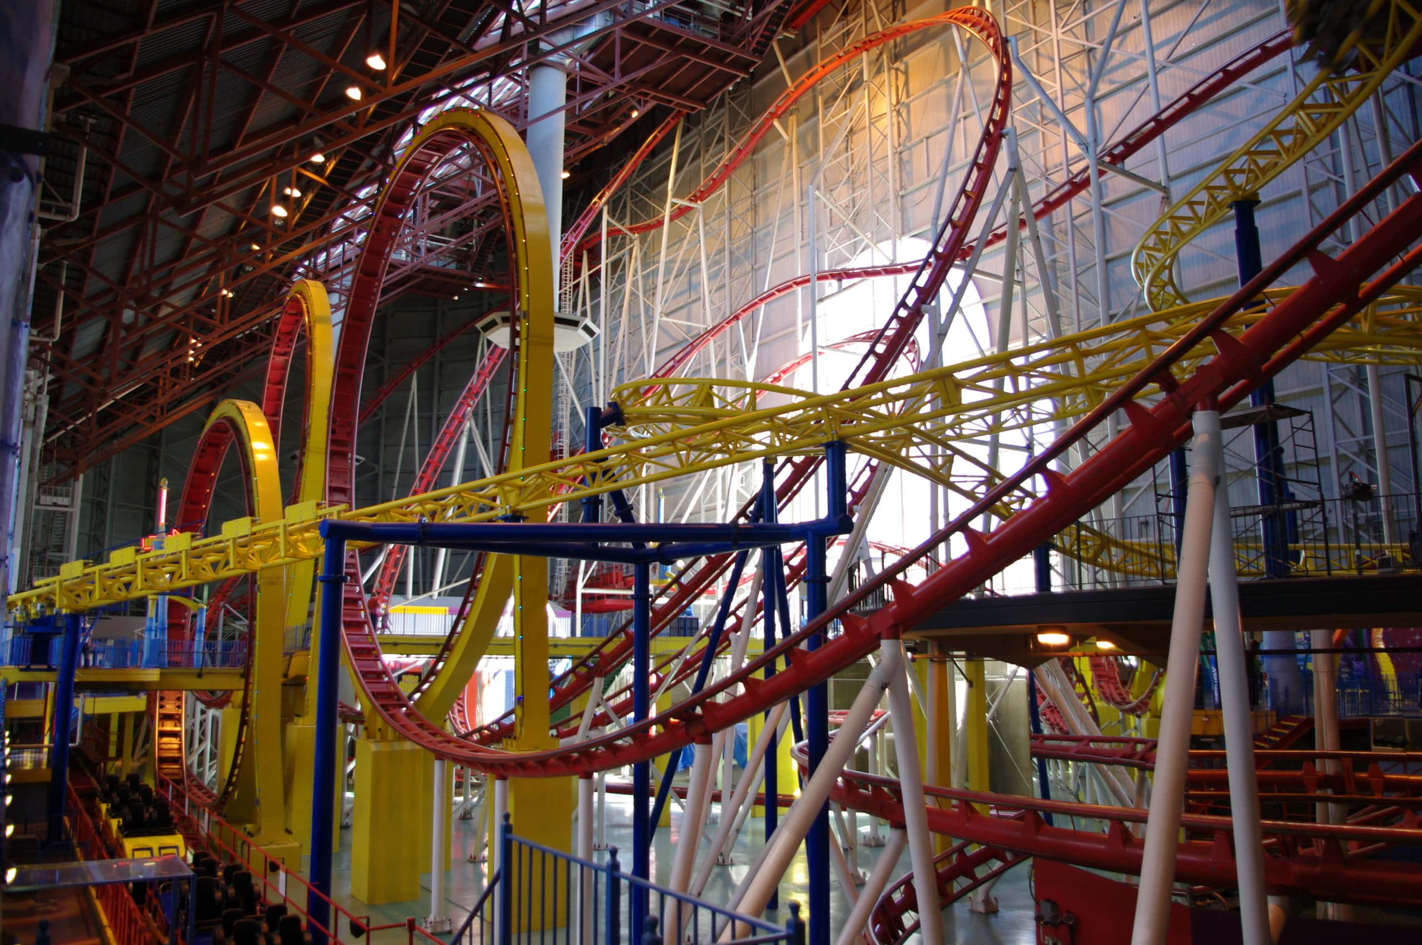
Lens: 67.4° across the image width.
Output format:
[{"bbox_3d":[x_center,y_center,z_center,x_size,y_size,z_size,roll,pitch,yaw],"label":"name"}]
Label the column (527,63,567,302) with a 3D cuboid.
[{"bbox_3d":[-7.500,-13.100,48.000,1.700,11.500,1.700,-1,-9,0],"label":"column"}]

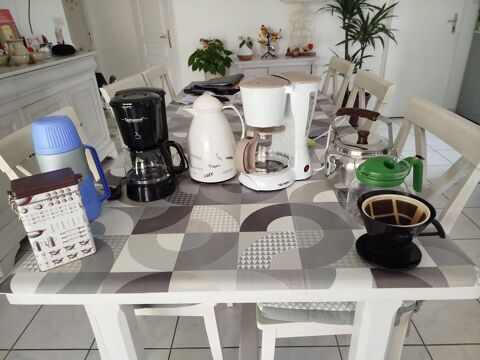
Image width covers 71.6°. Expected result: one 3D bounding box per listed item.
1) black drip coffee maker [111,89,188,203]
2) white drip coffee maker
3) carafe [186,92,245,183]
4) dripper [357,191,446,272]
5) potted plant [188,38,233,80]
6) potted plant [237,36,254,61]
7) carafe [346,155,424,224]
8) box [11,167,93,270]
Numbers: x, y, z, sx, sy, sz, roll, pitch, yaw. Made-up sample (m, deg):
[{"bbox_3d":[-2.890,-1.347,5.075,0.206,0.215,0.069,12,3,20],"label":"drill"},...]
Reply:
[{"bbox_3d":[-0.247,-0.103,0.947,0.191,0.276,0.180,-5,26,-4],"label":"black drip coffee maker"},{"bbox_3d":[0.088,-0.143,0.960,0.223,0.302,0.186,-24,33,-37],"label":"white drip coffee maker"},{"bbox_3d":[-0.077,-0.141,1.025,0.187,0.259,0.154,-5,26,-4],"label":"carafe"},{"bbox_3d":[0.320,0.097,0.663,0.172,0.105,0.138,-2,26,3],"label":"dripper"},{"bbox_3d":[-0.295,-1.210,3.560,0.450,0.560,0.420,-2,26,3],"label":"potted plant"},{"bbox_3d":[0.060,-1.436,3.639,0.200,0.243,0.180,-2,26,3],"label":"potted plant"},{"bbox_3d":[0.332,0.025,0.752,0.185,0.132,0.125,-11,27,-16],"label":"carafe"},{"bbox_3d":[-0.368,0.076,0.668,0.110,0.174,0.074,-18,30,-28],"label":"box"}]

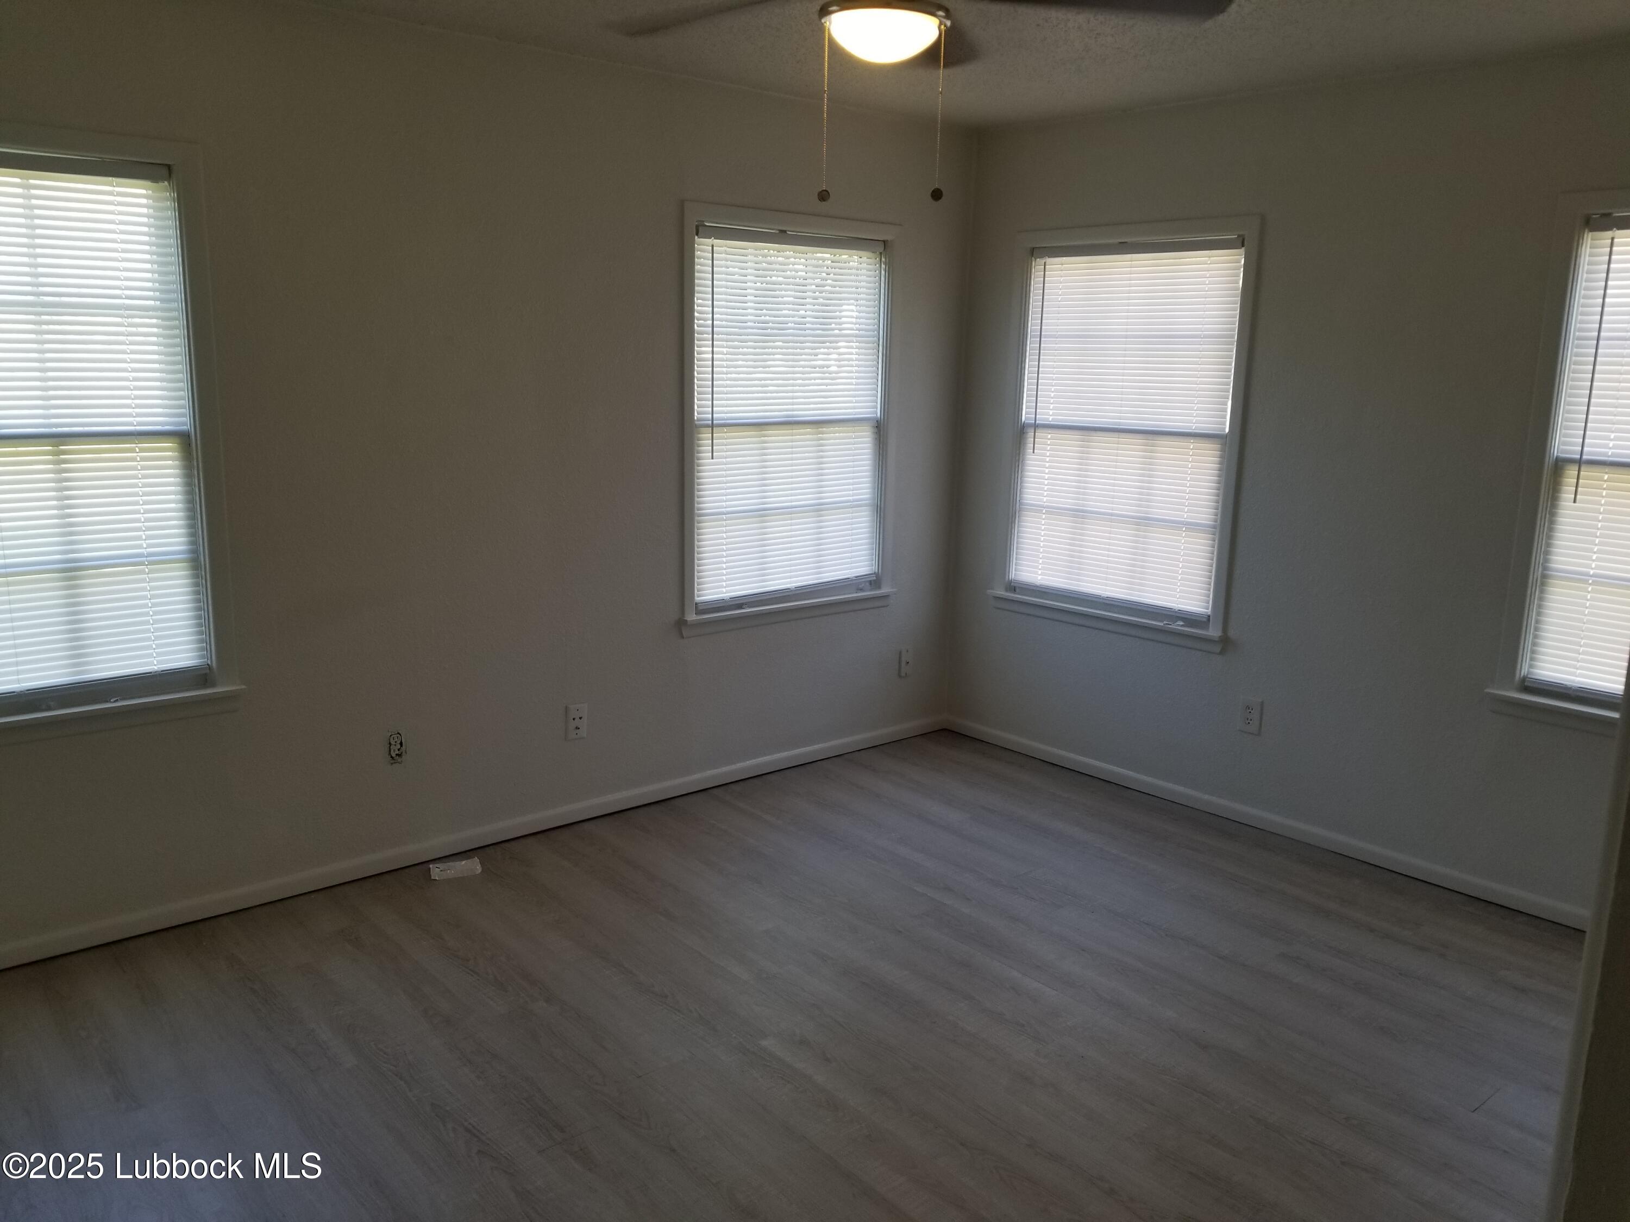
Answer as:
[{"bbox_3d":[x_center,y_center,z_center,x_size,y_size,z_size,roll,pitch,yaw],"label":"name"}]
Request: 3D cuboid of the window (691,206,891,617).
[{"bbox_3d":[-0.075,-0.677,4.408,0.960,1.418,0.095,-9,15,-40],"label":"window"}]

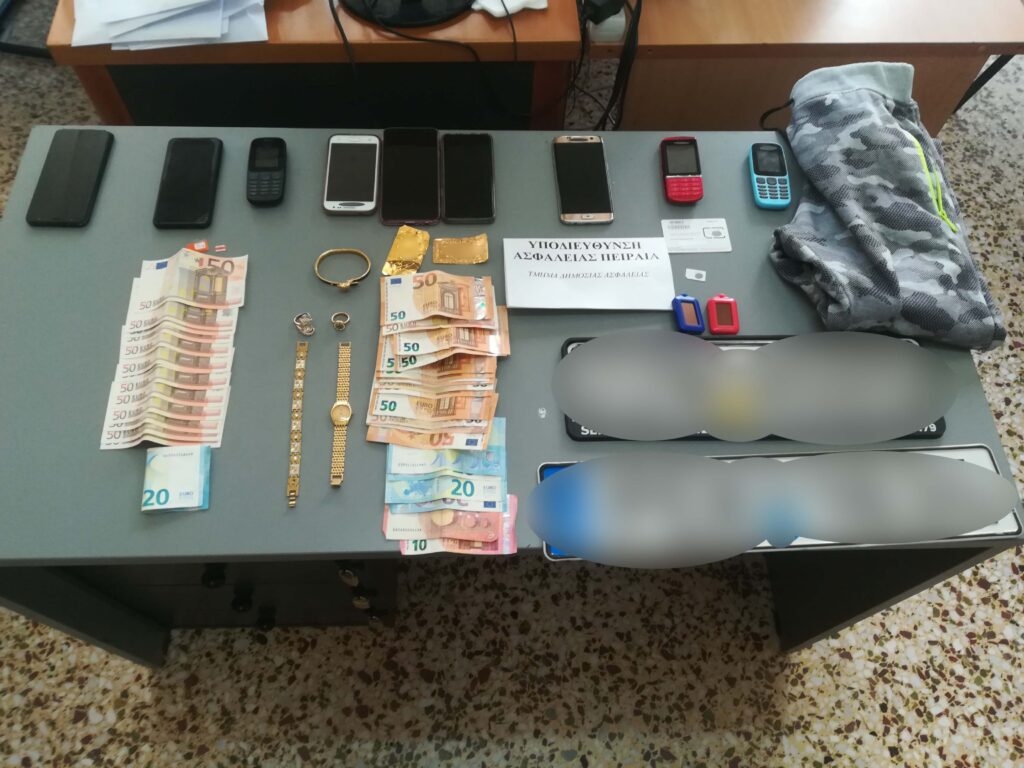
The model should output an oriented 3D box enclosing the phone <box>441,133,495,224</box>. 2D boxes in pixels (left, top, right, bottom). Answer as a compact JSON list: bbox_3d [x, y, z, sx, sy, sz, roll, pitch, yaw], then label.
[{"bbox_3d":[-0.059,-0.283,1.054,0.070,0.009,0.150,-1,64,-2],"label":"phone"}]

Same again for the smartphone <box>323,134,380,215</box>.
[{"bbox_3d":[-0.217,-0.287,1.053,0.069,0.009,0.134,-1,64,-2],"label":"smartphone"}]

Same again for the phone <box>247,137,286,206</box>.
[{"bbox_3d":[-0.330,-0.286,1.035,0.049,0.014,0.116,-3,63,-3],"label":"phone"}]

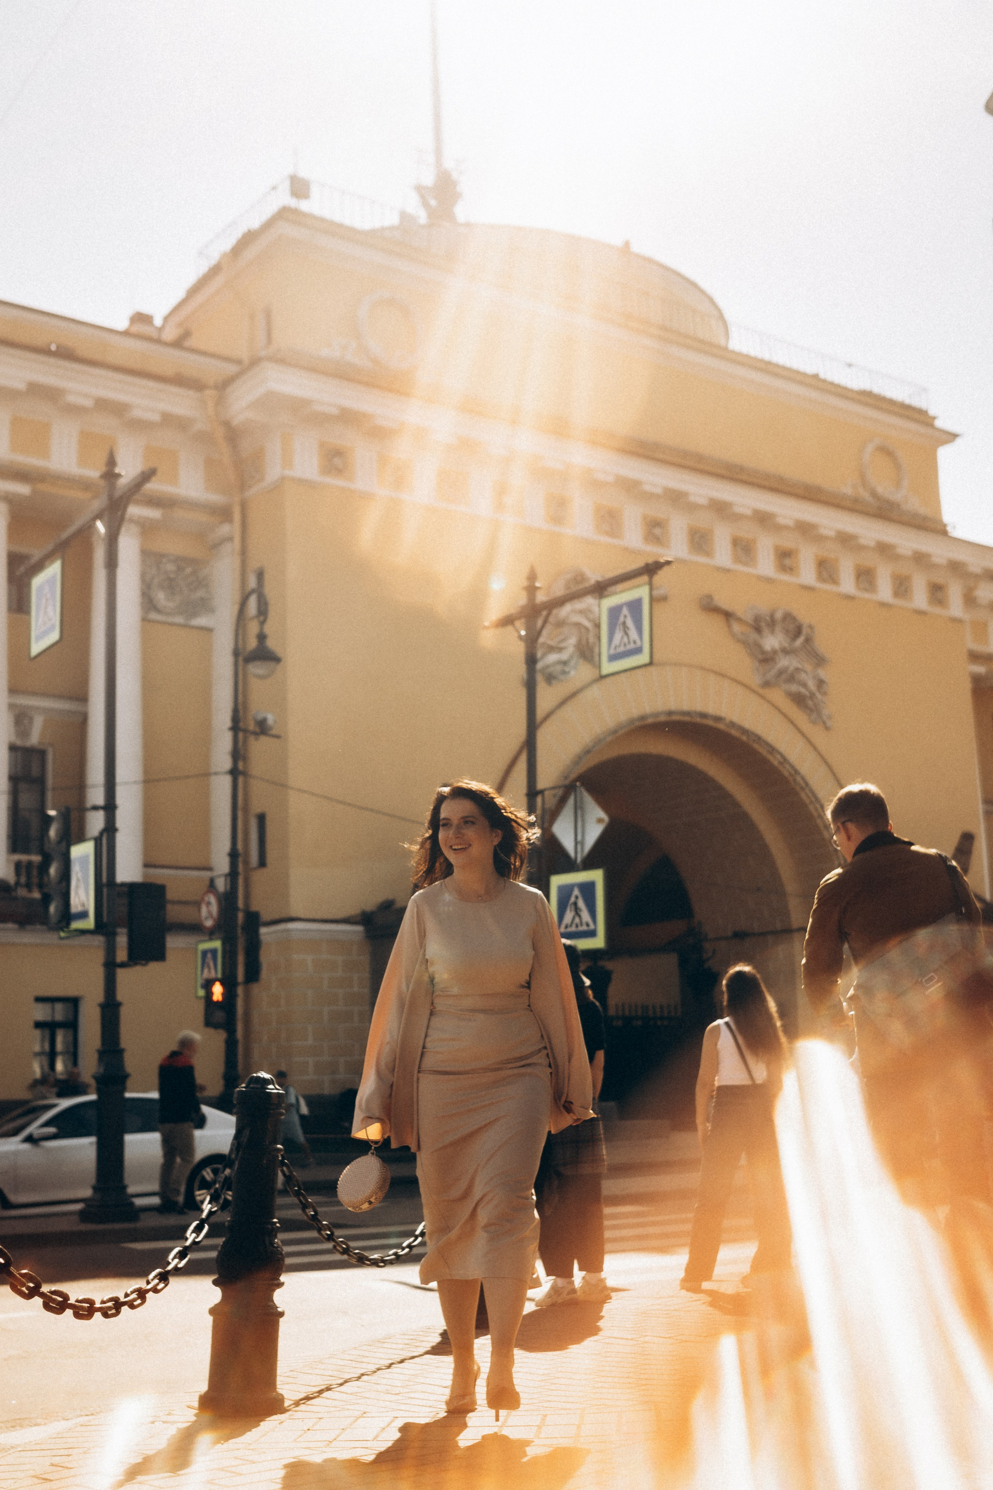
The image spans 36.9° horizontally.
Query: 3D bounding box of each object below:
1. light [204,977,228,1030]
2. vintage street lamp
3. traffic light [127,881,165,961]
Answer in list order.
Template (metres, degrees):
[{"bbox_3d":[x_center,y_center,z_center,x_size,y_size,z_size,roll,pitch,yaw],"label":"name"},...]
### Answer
[{"bbox_3d":[-3.714,3.419,19.762,0.340,0.700,0.200,6,-13,-36],"label":"light"},{"bbox_3d":[-3.360,1.611,19.881,0.550,8.272,1.350,6,-13,-36],"label":"vintage street lamp"},{"bbox_3d":[-3.158,1.603,13.463,0.330,0.712,0.200,6,-13,-36],"label":"traffic light"}]

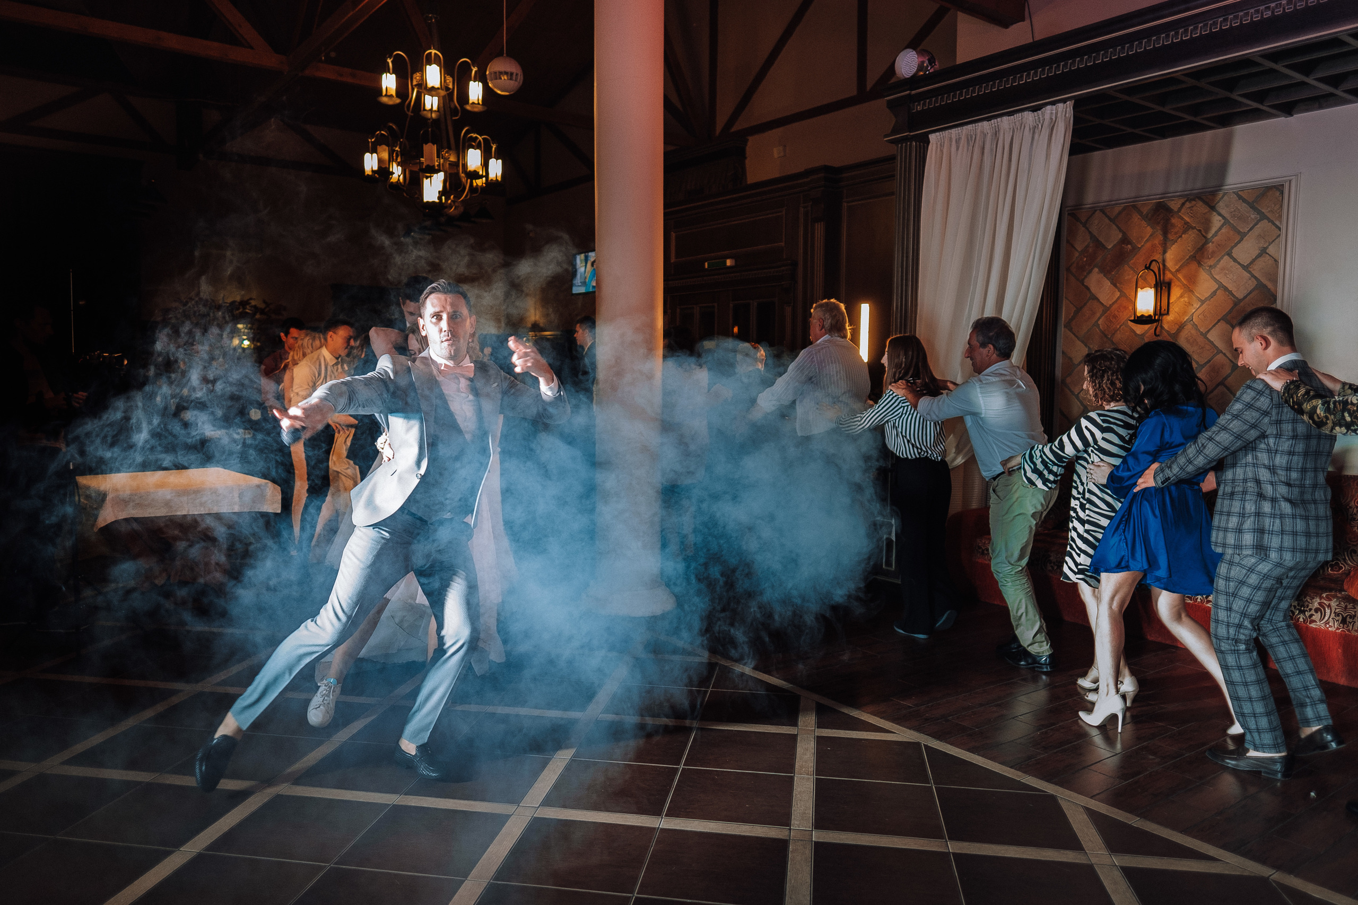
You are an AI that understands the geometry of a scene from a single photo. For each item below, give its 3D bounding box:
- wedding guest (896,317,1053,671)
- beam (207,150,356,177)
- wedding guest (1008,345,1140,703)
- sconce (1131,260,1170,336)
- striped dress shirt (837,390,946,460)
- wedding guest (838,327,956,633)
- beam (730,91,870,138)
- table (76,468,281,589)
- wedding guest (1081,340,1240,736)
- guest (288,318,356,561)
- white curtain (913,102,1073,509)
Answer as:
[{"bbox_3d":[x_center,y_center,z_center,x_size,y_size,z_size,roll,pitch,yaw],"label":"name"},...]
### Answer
[{"bbox_3d":[1.563,0.175,4.763,0.520,1.740,0.920,-5,7,-45],"label":"wedding guest"},{"bbox_3d":[-3.900,-2.866,8.972,1.450,0.080,0.080,-4,7,-39],"label":"beam"},{"bbox_3d":[1.842,0.309,4.193,0.450,1.580,0.730,-4,7,-40],"label":"wedding guest"},{"bbox_3d":[2.974,-0.975,5.706,0.360,0.460,0.190,-4,7,-39],"label":"sconce"},{"bbox_3d":[1.292,-0.158,5.196,0.460,0.420,0.640,-3,7,-38],"label":"striped dress shirt"},{"bbox_3d":[1.298,0.166,5.225,0.470,1.670,0.780,-3,7,-38],"label":"wedding guest"},{"bbox_3d":[0.945,-2.655,7.196,0.080,0.080,1.600,-4,7,-39],"label":"beam"},{"bbox_3d":[-3.166,0.539,5.684,0.920,0.750,1.100,-4,7,-39],"label":"table"},{"bbox_3d":[1.929,0.343,3.718,0.550,1.600,0.620,-3,6,-35],"label":"wedding guest"},{"bbox_3d":[-2.530,-0.042,6.475,0.500,1.780,0.480,0,5,-2],"label":"guest"},{"bbox_3d":[1.974,-0.732,5.843,0.200,2.750,1.030,-4,7,-39],"label":"white curtain"}]

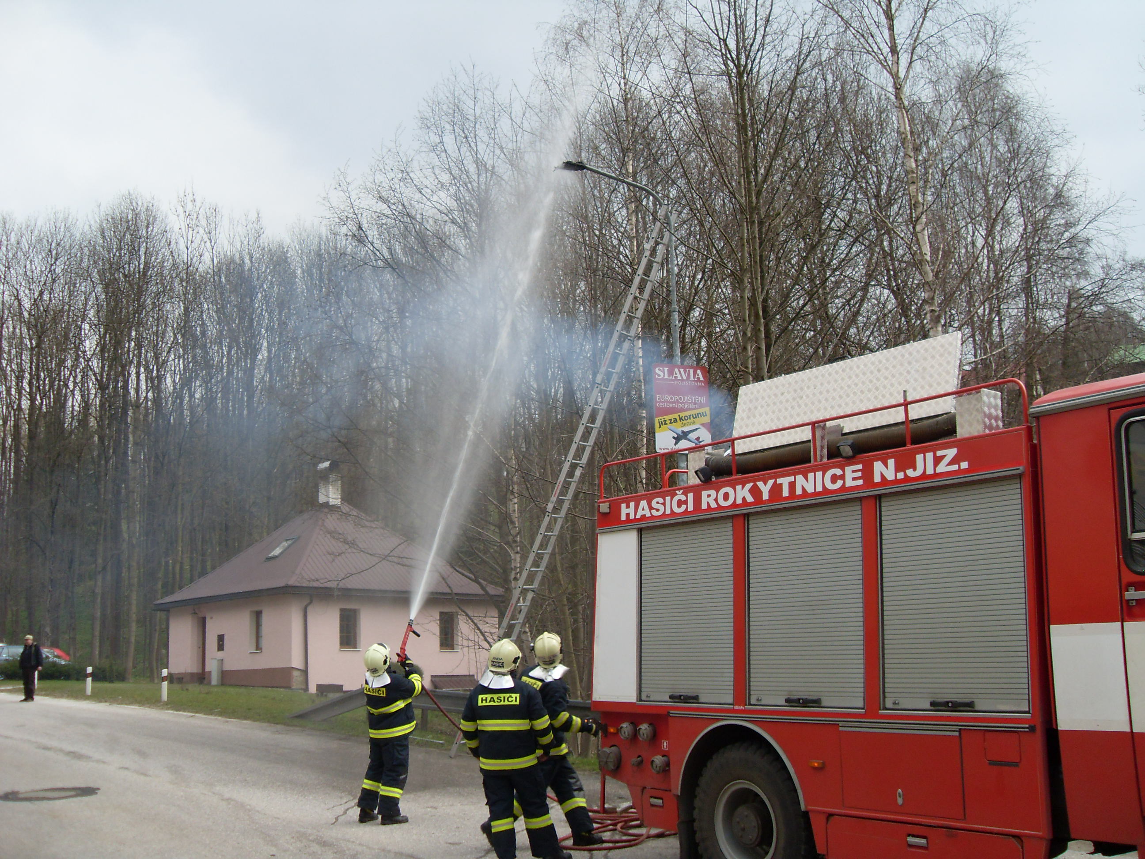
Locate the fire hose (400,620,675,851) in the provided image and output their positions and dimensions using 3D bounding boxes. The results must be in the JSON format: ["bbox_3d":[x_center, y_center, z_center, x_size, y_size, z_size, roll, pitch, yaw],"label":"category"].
[{"bbox_3d":[-0.338,2.992,12.456,2.667,2.176,2.521,-3,-12,6],"label":"fire hose"}]

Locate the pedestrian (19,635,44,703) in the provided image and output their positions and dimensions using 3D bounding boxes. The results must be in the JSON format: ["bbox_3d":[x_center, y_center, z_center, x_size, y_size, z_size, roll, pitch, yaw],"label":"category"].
[{"bbox_3d":[-14.194,6.264,32.179,0.600,1.730,0.450,-6,-13,21],"label":"pedestrian"}]

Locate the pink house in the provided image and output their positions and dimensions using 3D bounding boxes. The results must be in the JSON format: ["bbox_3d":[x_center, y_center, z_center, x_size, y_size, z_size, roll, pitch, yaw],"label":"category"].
[{"bbox_3d":[-8.591,5.221,43.196,8.521,7.881,8.880,10,-16,-43],"label":"pink house"}]

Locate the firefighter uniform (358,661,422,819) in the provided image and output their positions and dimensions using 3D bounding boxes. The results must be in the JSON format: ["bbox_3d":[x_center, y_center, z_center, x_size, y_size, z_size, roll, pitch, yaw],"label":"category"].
[{"bbox_3d":[-1.896,3.221,12.660,0.520,1.550,0.560,10,-17,-43],"label":"firefighter uniform"}]

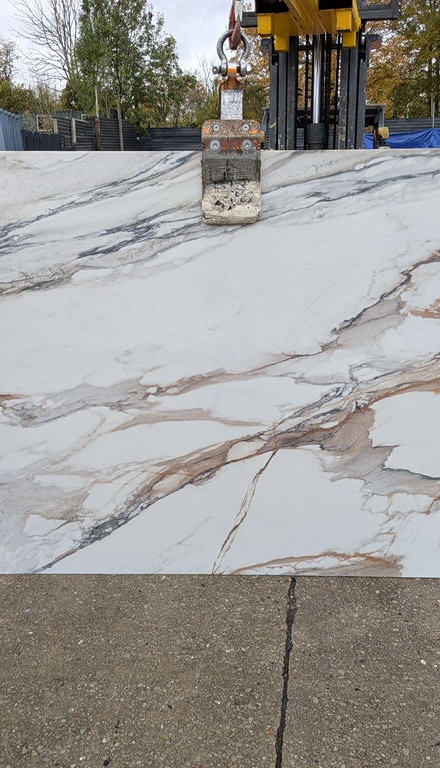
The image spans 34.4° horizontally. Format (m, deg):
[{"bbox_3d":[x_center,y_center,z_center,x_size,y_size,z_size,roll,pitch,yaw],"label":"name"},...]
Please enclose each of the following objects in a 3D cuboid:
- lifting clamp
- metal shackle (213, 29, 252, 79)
[{"bbox_3d":[0.041,-0.857,2.403,0.198,0.621,0.170,0,15,1],"label":"lifting clamp"},{"bbox_3d":[0.042,-1.089,2.341,0.132,0.142,0.052,0,15,1],"label":"metal shackle"}]

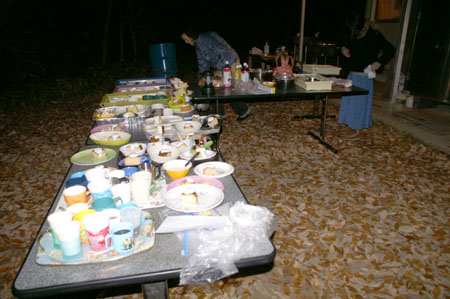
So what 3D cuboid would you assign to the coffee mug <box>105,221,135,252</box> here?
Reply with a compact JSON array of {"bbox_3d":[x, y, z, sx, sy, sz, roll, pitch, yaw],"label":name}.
[{"bbox_3d":[-0.341,0.284,1.078,0.092,0.075,0.072,-7,21,-19],"label":"coffee mug"}]

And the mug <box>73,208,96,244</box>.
[{"bbox_3d":[-0.475,0.271,1.164,0.095,0.100,0.084,0,20,0],"label":"mug"}]

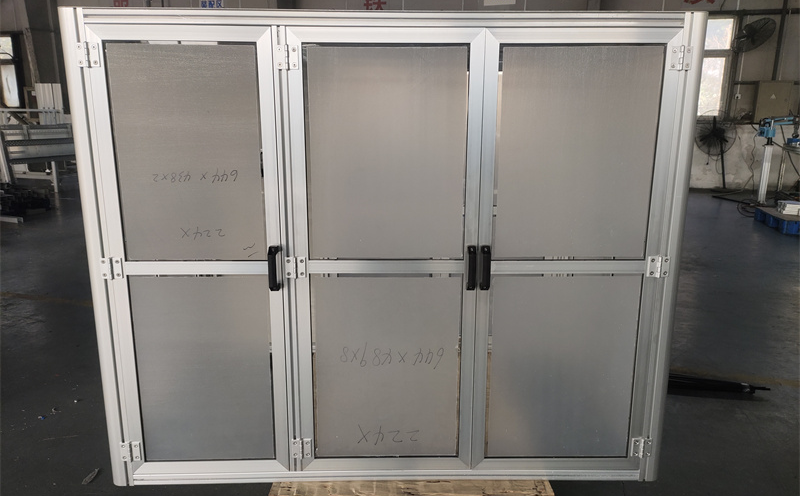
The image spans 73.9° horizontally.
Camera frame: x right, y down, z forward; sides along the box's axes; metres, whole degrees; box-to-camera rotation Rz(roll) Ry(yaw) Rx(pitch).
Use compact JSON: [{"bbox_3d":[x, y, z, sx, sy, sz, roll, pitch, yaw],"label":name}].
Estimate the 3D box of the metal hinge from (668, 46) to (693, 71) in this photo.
[{"bbox_3d":[0.840,-0.566,1.583,0.065,0.071,0.012,0,11,-1],"label":"metal hinge"}]

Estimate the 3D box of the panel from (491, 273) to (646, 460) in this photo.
[{"bbox_3d":[0.551,0.412,1.804,0.489,0.644,0.006,0,11,-1],"label":"panel"}]

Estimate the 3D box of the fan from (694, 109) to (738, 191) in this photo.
[{"bbox_3d":[5.579,-1.676,9.250,0.760,1.420,0.500,11,16,41],"label":"fan"}]

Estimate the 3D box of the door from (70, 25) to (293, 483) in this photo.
[{"bbox_3d":[-0.640,0.069,1.697,0.550,1.455,0.050,0,11,-1],"label":"door"}]

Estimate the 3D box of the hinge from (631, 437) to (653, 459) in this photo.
[{"bbox_3d":[0.836,0.691,1.837,0.067,0.067,0.012,0,11,-1],"label":"hinge"}]

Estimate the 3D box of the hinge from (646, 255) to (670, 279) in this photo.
[{"bbox_3d":[0.833,0.061,1.712,0.067,0.067,0.012,0,11,-1],"label":"hinge"}]

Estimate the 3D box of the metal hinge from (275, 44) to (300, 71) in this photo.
[{"bbox_3d":[-0.330,-0.561,1.567,0.065,0.071,0.012,0,11,-1],"label":"metal hinge"}]

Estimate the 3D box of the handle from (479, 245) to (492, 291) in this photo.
[{"bbox_3d":[0.272,0.062,1.684,0.029,0.138,0.043,0,11,-1],"label":"handle"}]

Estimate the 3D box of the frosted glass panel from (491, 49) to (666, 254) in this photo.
[{"bbox_3d":[0.552,-0.287,1.662,0.489,0.644,0.006,0,11,-1],"label":"frosted glass panel"}]

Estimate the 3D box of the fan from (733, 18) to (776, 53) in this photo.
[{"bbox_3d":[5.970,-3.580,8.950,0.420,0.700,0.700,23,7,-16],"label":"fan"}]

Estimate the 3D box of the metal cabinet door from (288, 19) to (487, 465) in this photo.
[{"bbox_3d":[-0.043,0.060,1.723,0.586,1.451,0.045,0,11,-1],"label":"metal cabinet door"}]

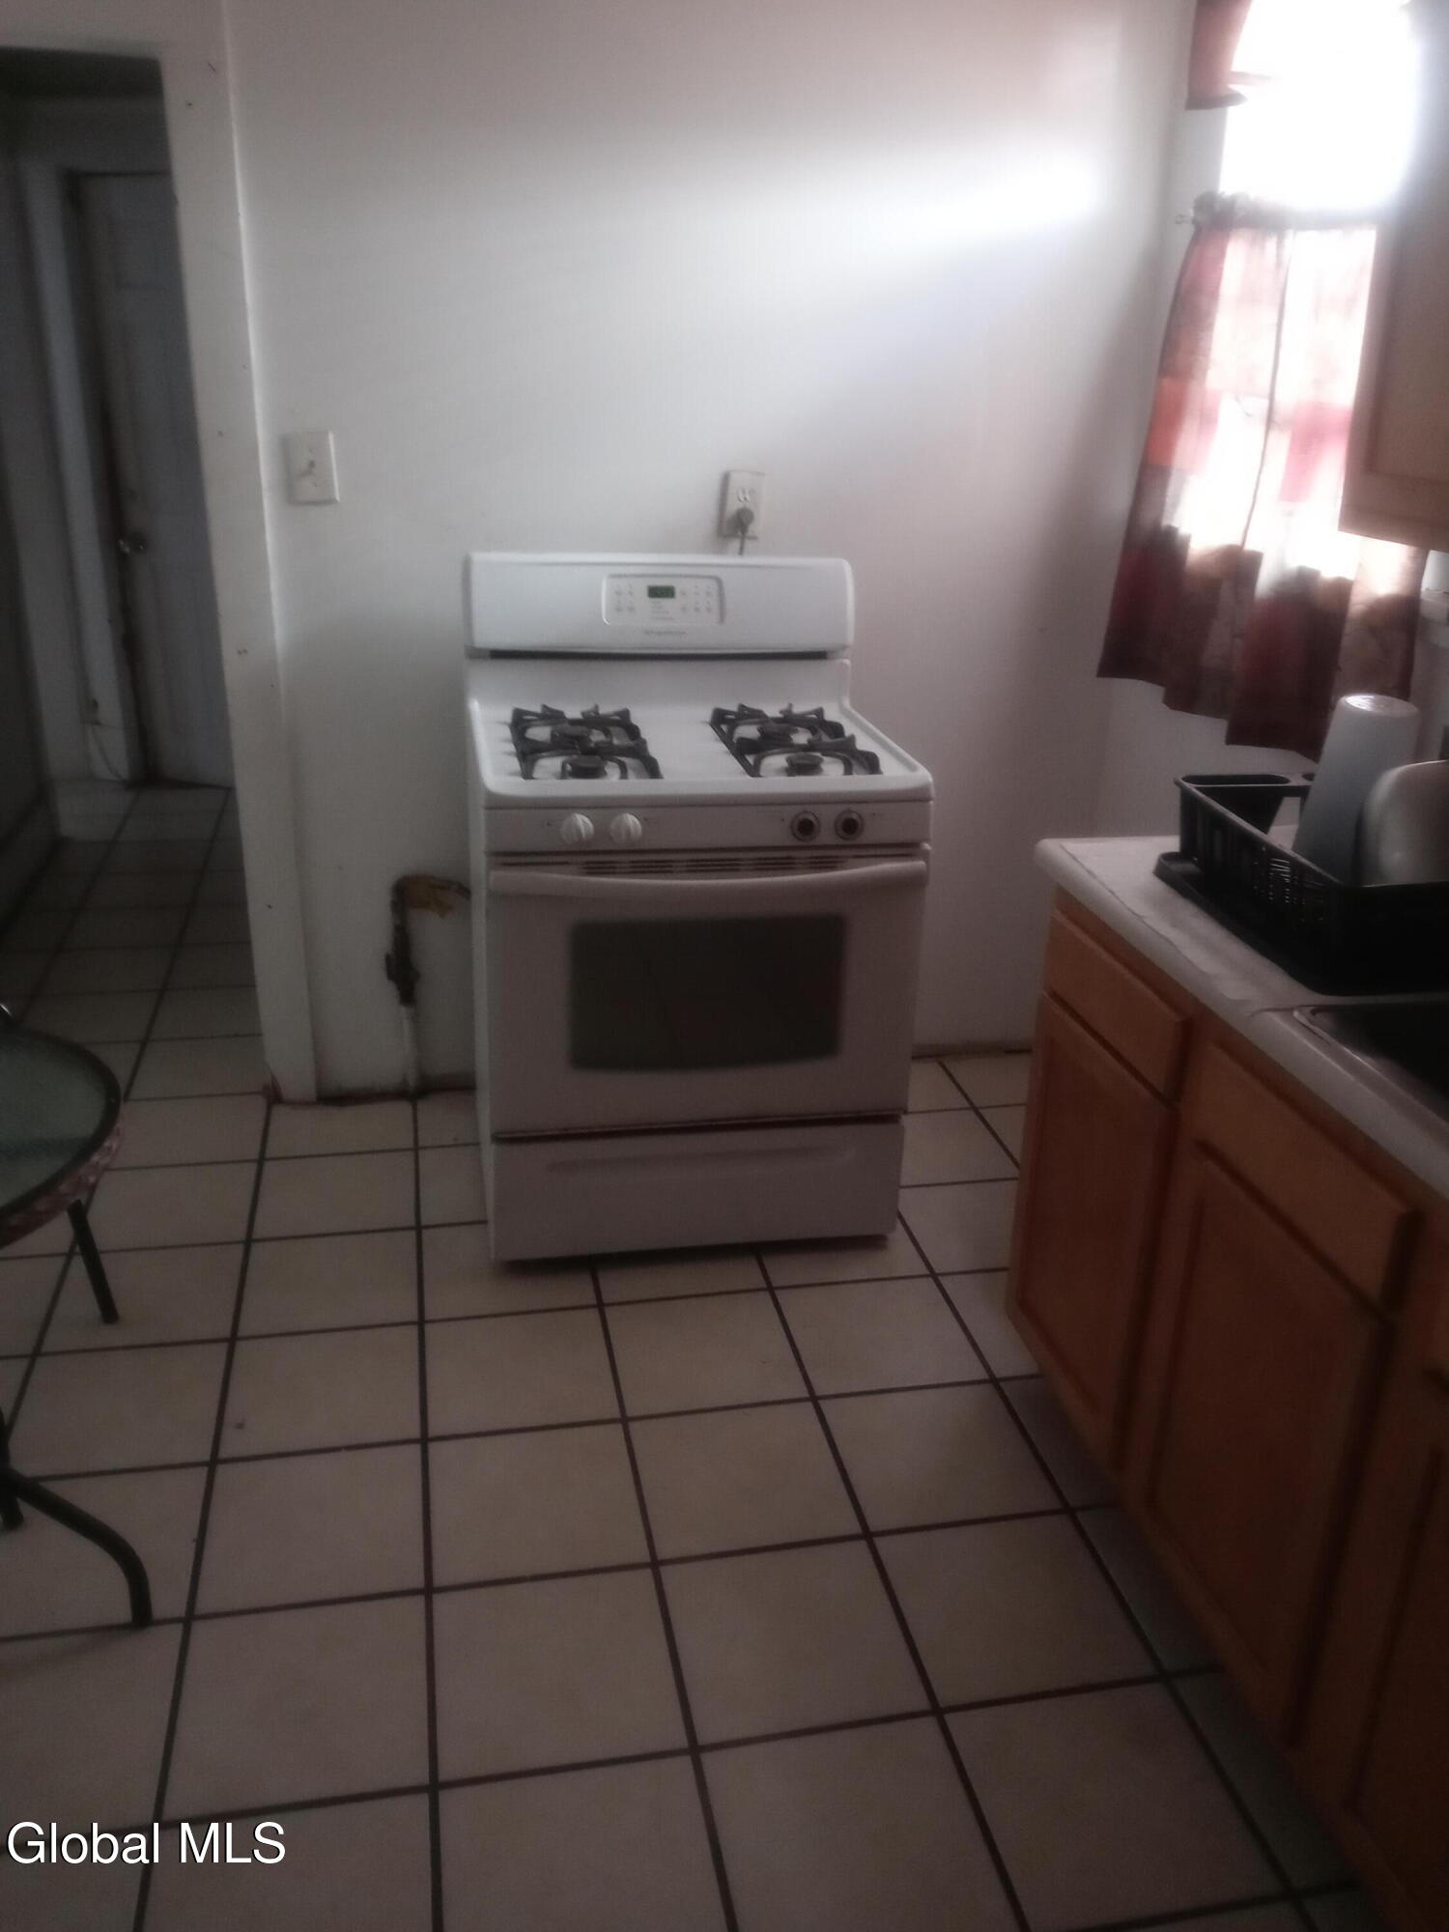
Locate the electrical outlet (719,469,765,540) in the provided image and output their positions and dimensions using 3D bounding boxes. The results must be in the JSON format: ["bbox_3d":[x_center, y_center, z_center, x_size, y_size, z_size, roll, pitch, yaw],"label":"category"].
[{"bbox_3d":[0.036,-0.937,3.177,0.080,0.124,0.018,0,22,-14],"label":"electrical outlet"}]

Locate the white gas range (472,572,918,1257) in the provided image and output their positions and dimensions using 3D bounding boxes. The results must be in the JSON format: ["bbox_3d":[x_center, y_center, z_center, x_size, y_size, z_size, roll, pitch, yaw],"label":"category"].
[{"bbox_3d":[-0.081,-0.115,2.970,0.760,1.184,0.710,-2,23,-9],"label":"white gas range"}]

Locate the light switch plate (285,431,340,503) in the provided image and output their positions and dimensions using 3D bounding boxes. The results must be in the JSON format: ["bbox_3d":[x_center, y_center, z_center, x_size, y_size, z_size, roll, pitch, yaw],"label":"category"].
[{"bbox_3d":[-0.787,-0.947,2.973,0.083,0.124,0.016,-7,24,-11],"label":"light switch plate"}]

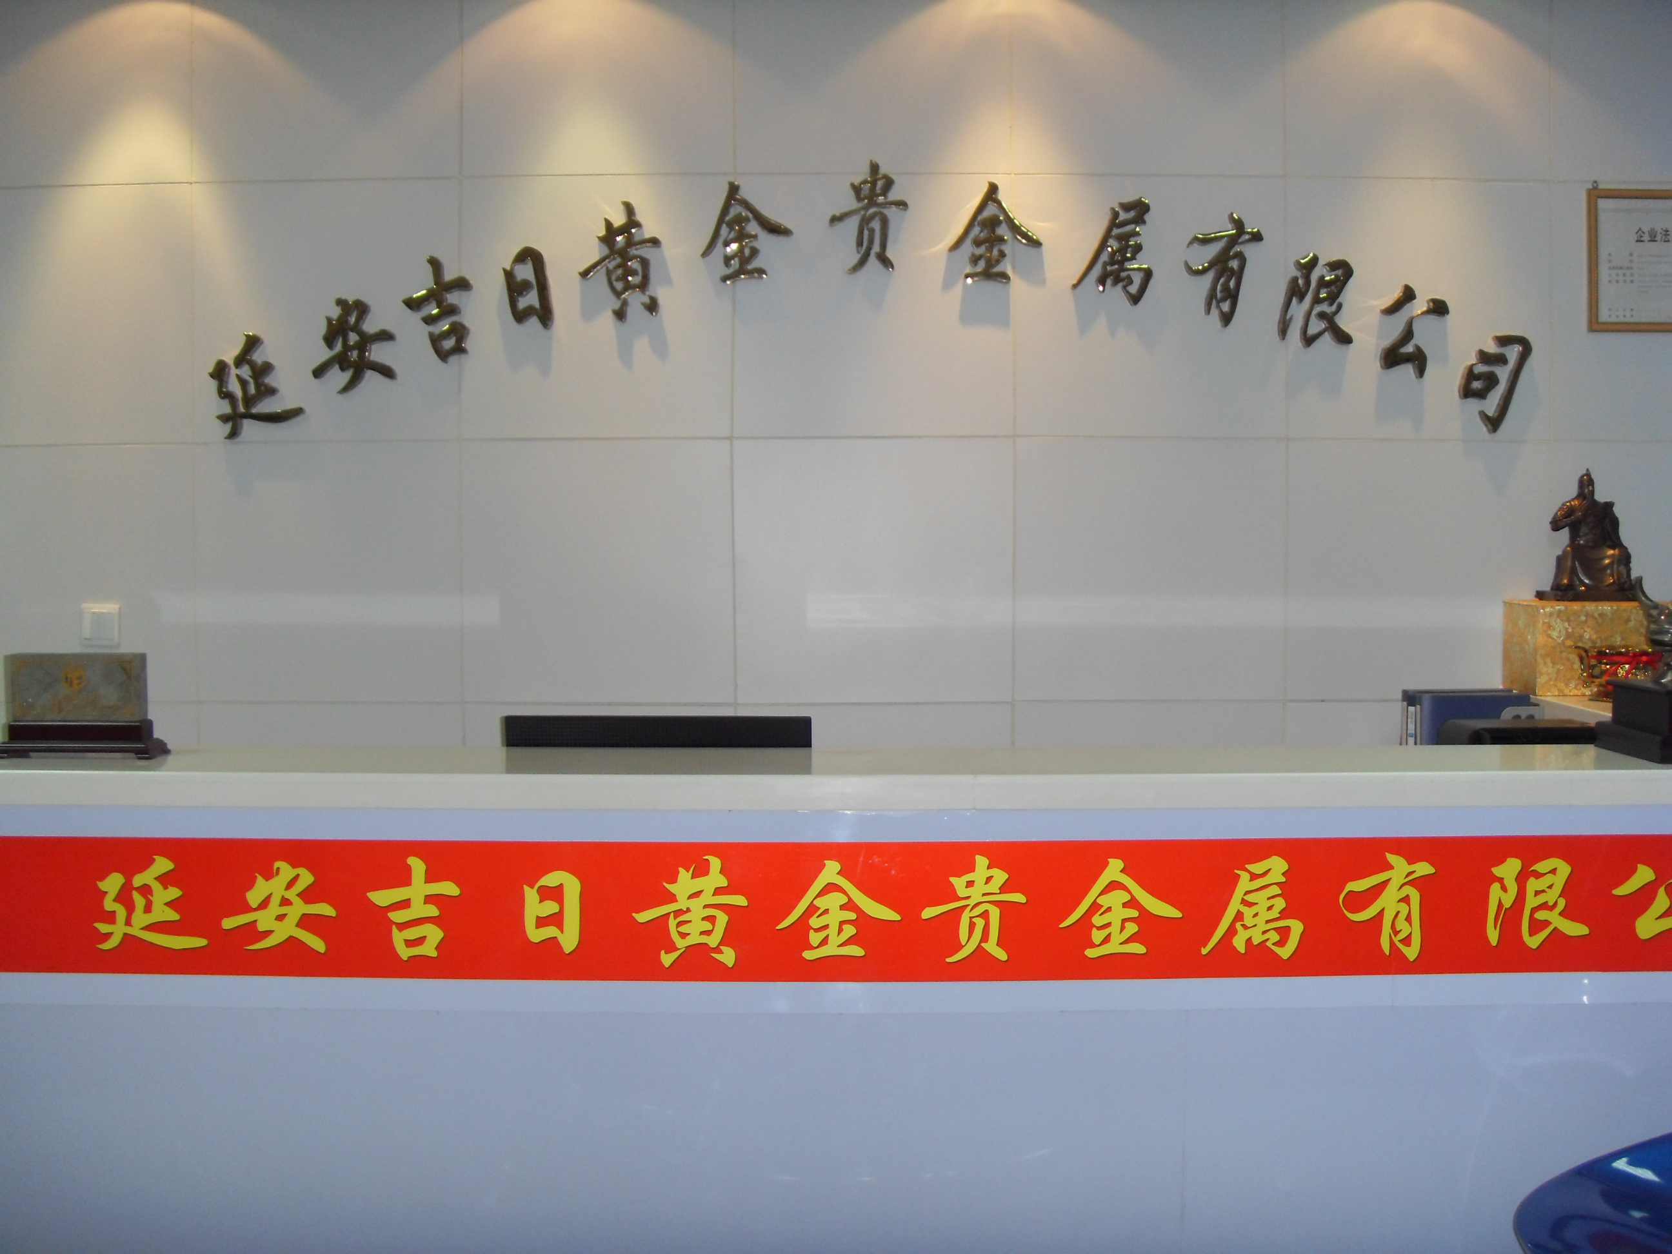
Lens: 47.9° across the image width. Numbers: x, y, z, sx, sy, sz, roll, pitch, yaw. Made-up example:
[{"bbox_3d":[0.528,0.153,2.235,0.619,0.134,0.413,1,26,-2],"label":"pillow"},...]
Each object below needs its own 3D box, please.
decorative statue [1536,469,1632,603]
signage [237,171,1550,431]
[{"bbox_3d":[1.632,-0.198,4.070,0.180,0.285,0.140,0,3,0],"label":"decorative statue"},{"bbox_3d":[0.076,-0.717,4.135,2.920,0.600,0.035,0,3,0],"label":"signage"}]

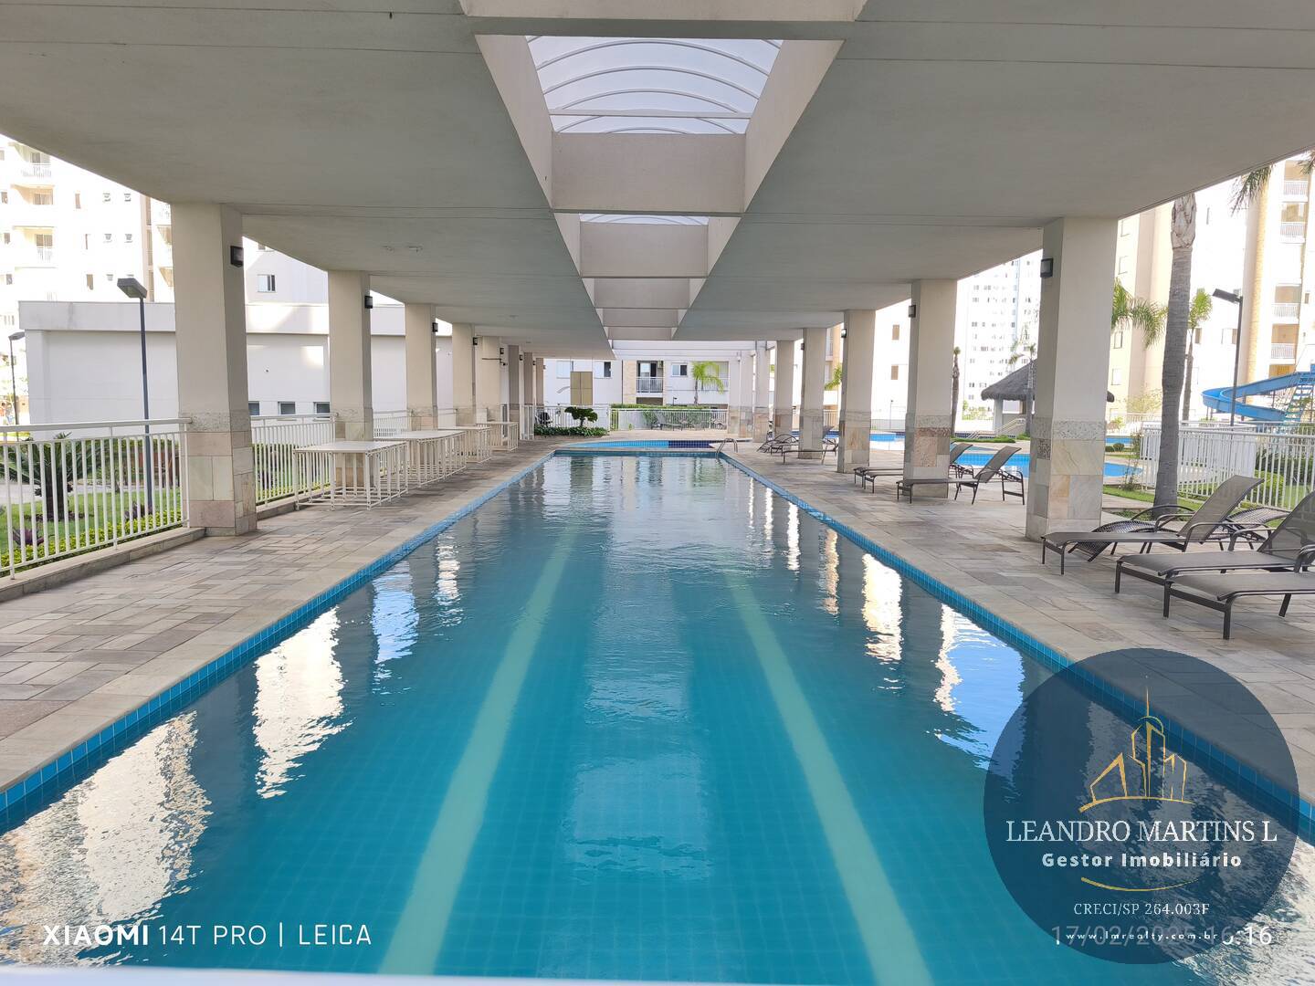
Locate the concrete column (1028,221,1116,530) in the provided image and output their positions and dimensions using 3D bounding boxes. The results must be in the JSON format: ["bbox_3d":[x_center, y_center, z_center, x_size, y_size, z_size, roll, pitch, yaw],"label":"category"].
[{"bbox_3d":[4.941,-1.299,10.437,0.640,3.749,0.540,1,6,-2],"label":"concrete column"}]

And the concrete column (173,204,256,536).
[{"bbox_3d":[-5.173,-1.392,10.196,0.589,3.749,0.540,1,6,-2],"label":"concrete column"}]

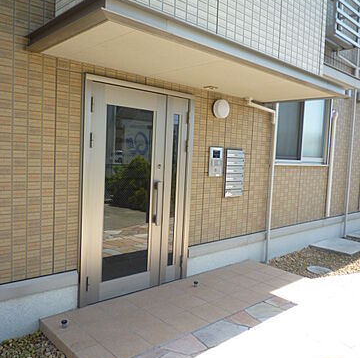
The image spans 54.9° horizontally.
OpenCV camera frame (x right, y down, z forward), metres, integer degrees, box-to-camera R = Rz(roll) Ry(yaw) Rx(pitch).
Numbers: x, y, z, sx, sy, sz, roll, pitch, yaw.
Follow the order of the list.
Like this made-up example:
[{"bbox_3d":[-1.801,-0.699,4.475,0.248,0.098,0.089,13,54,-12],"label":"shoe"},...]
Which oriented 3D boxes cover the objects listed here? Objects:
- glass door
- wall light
[{"bbox_3d":[-0.389,0.136,3.585,1.300,2.080,0.090,-1,5,-42],"label":"glass door"},{"bbox_3d":[0.519,-0.855,4.257,0.238,0.238,0.095,-1,5,-42],"label":"wall light"}]

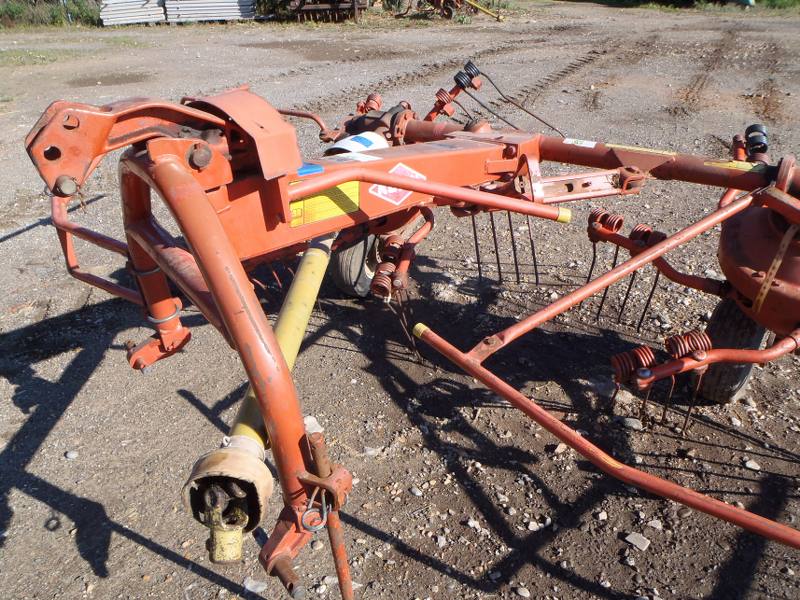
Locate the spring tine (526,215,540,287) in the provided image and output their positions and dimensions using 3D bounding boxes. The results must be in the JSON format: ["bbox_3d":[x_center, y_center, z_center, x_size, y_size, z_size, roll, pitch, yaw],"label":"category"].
[{"bbox_3d":[0.468,-0.190,2.290,0.025,0.388,0.025,-19,43,0],"label":"spring tine"}]

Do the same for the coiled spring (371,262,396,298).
[{"bbox_3d":[-0.053,-0.063,2.100,0.065,0.065,0.125,8,57,15],"label":"coiled spring"}]

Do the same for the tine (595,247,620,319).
[{"bbox_3d":[0.786,-0.058,2.450,0.030,0.349,0.040,20,43,23],"label":"tine"}]

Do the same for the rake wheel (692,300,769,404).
[{"bbox_3d":[1.114,0.170,2.180,0.165,0.370,0.370,15,33,25],"label":"rake wheel"}]

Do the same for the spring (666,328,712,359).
[{"bbox_3d":[0.802,0.124,1.800,0.125,0.065,0.065,-19,31,-2],"label":"spring"}]

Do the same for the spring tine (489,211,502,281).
[{"bbox_3d":[0.343,-0.191,2.310,0.025,0.373,0.025,-17,45,0],"label":"spring tine"}]

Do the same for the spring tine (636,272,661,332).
[{"bbox_3d":[0.902,-0.022,2.345,0.030,0.365,0.040,20,43,23],"label":"spring tine"}]

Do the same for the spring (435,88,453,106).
[{"bbox_3d":[0.210,-0.977,3.120,0.070,0.070,0.055,29,59,34],"label":"spring"}]

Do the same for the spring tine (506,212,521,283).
[{"bbox_3d":[0.469,-0.221,2.660,0.030,0.359,0.040,6,36,31],"label":"spring tine"}]

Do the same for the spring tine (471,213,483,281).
[{"bbox_3d":[0.322,-0.231,2.710,0.030,0.357,0.040,8,36,30],"label":"spring tine"}]

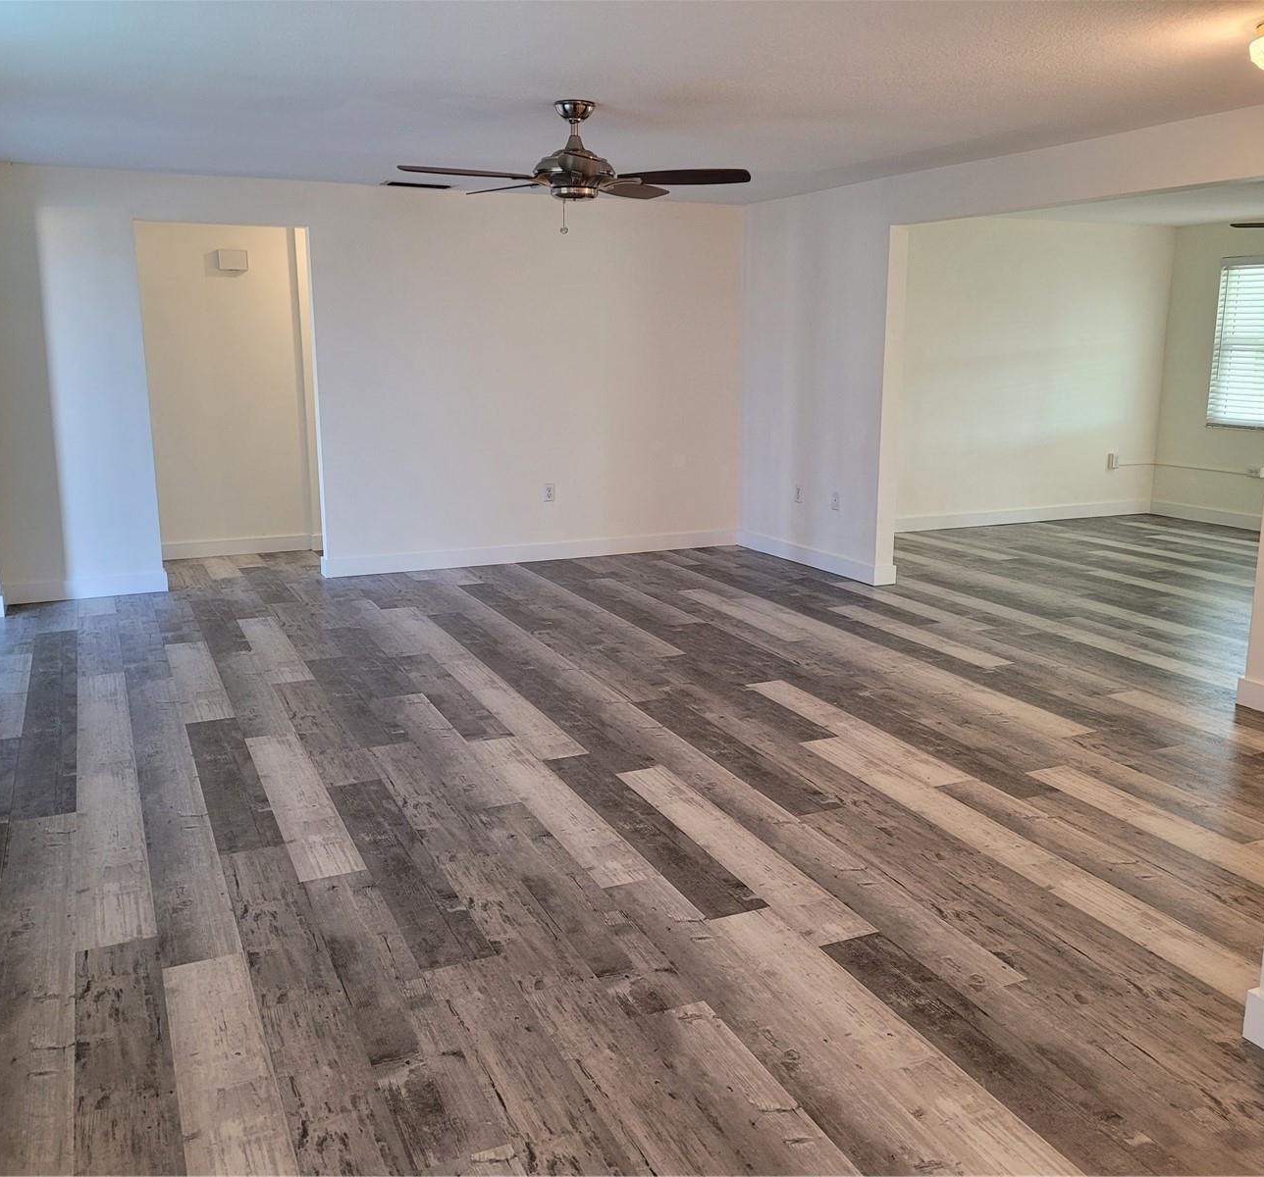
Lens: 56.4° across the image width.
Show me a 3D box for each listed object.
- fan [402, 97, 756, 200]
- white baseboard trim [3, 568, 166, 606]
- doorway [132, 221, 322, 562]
[{"bbox_3d":[-0.211,-1.645,4.416,1.310,0.330,1.280,-1,12,-6],"label":"fan"},{"bbox_3d":[-3.022,-0.012,6.563,0.822,0.133,0.018,-5,13,-24],"label":"white baseboard trim"},{"bbox_3d":[-2.276,-1.025,6.763,0.915,2.030,0.130,-5,13,-24],"label":"doorway"}]

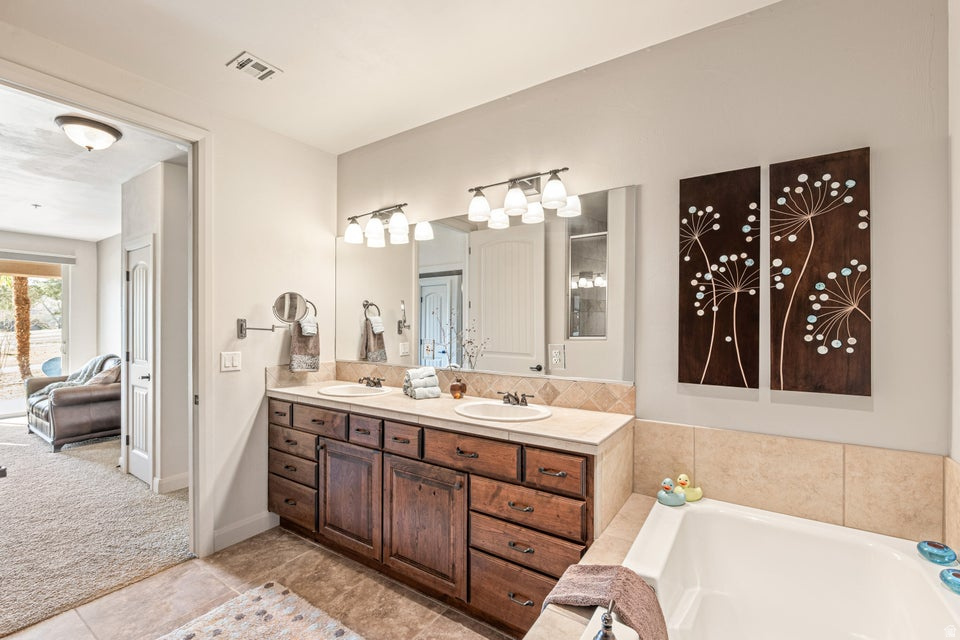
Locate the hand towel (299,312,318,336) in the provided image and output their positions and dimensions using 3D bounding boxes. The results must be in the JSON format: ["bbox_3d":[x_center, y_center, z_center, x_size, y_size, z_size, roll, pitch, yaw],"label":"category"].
[{"bbox_3d":[-1.223,0.037,2.836,0.075,0.160,0.095,0,0,33],"label":"hand towel"}]

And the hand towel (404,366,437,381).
[{"bbox_3d":[-0.359,0.323,2.471,0.155,0.062,0.075,0,0,-29],"label":"hand towel"}]

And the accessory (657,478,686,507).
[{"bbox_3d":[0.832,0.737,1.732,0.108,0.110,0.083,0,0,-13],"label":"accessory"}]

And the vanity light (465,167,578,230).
[{"bbox_3d":[0.209,-0.674,2.182,0.605,0.222,0.173,0,0,33],"label":"vanity light"}]

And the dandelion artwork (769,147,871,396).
[{"bbox_3d":[1.310,-0.173,1.553,0.302,0.914,0.028,0,0,33],"label":"dandelion artwork"}]

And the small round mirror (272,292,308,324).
[{"bbox_3d":[-1.235,-0.085,2.608,0.222,0.210,0.030,0,0,-15],"label":"small round mirror"}]

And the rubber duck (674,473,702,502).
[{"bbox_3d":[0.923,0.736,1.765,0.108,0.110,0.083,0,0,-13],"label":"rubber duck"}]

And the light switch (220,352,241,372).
[{"bbox_3d":[-1.559,0.263,2.501,0.010,0.121,0.118,0,0,33],"label":"light switch"}]

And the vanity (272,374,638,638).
[{"bbox_3d":[-0.337,0.934,2.329,2.245,0.931,0.545,0,0,33],"label":"vanity"}]

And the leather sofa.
[{"bbox_3d":[-4.796,0.940,5.006,1.460,0.940,1.000,0,0,33],"label":"leather sofa"}]

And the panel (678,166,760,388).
[{"bbox_3d":[1.032,-0.172,1.733,0.302,0.914,0.028,0,0,33],"label":"panel"}]

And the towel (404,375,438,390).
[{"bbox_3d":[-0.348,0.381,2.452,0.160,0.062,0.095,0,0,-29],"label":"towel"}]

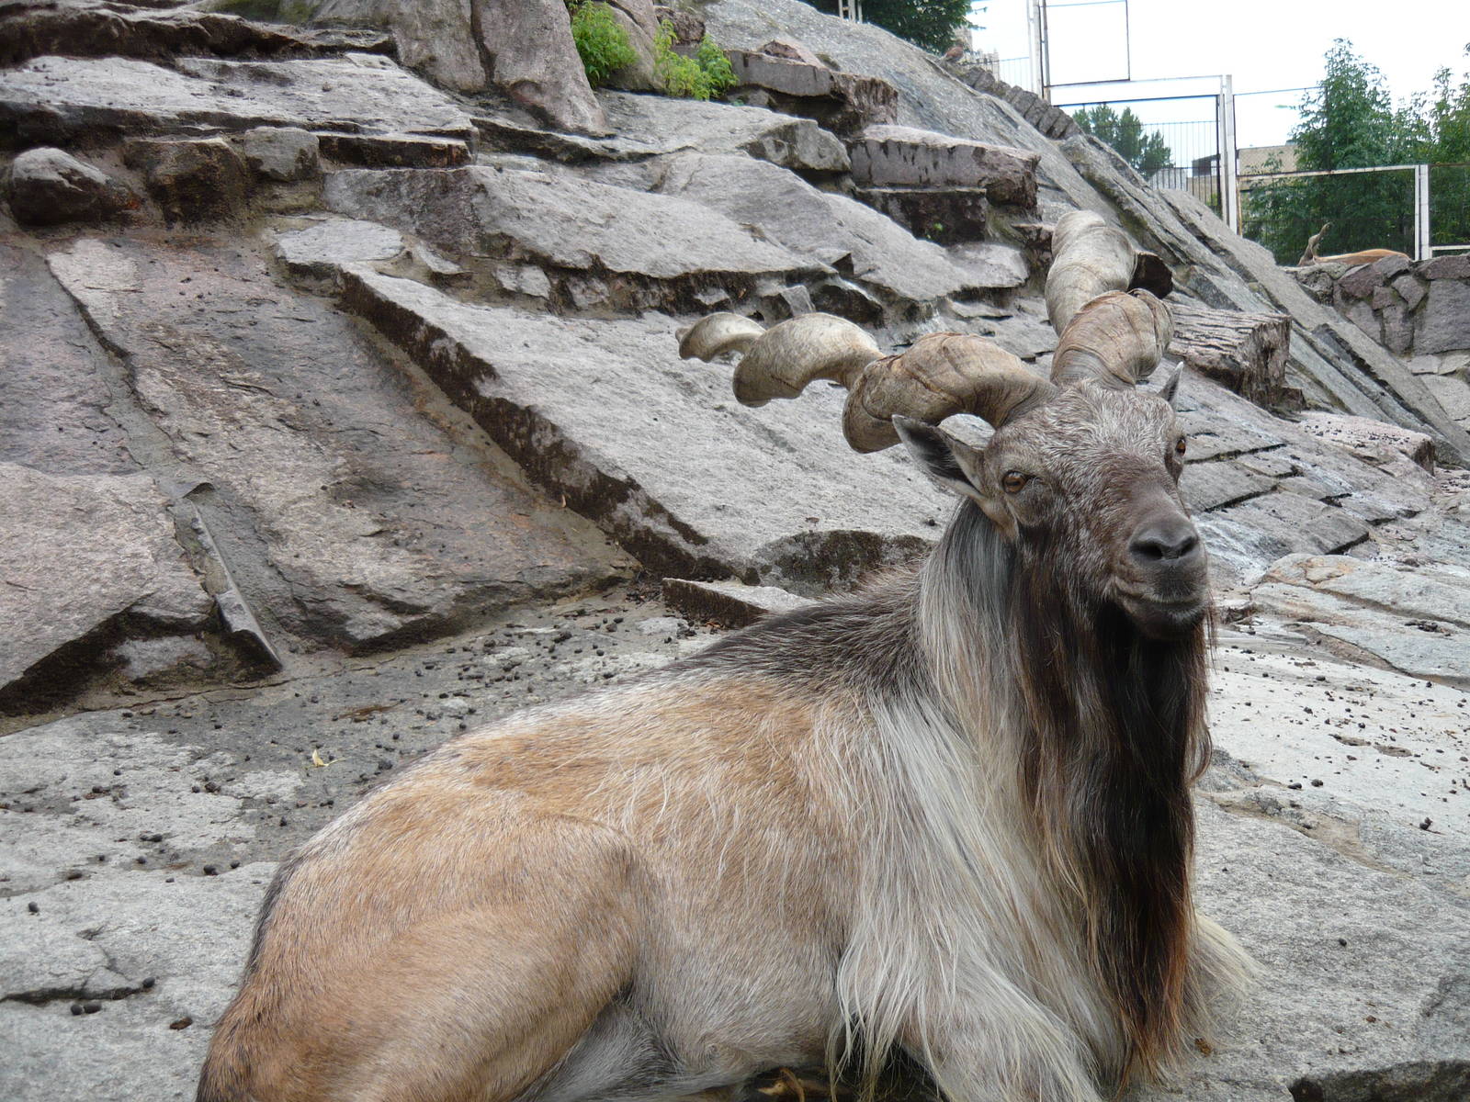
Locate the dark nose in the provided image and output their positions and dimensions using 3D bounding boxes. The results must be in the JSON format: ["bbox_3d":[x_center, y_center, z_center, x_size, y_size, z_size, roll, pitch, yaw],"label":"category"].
[{"bbox_3d":[0.352,-0.009,1.150,0.053,0.037,0.036,-10,13,-7],"label":"dark nose"}]

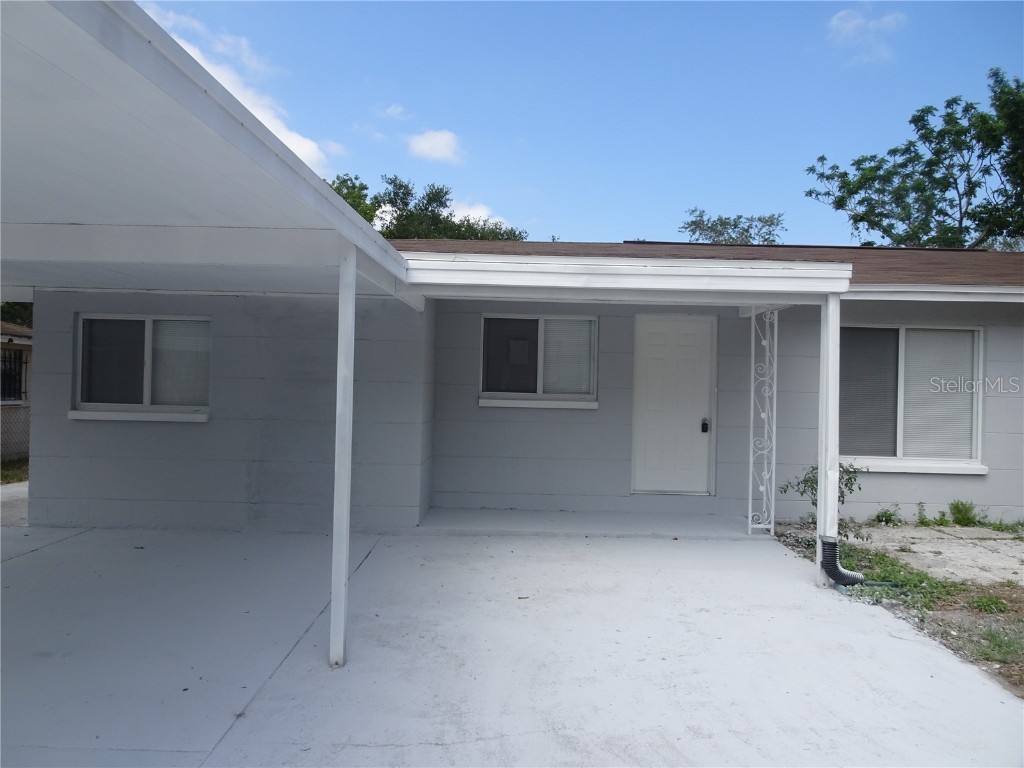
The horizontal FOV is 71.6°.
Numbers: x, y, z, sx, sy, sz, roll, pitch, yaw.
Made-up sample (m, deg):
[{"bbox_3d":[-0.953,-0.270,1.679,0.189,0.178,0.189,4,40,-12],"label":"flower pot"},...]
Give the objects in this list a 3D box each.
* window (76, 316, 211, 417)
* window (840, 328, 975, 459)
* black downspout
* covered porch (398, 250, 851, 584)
[{"bbox_3d":[-3.685,-0.186,7.052,1.340,1.000,0.100,1,-1,0],"label":"window"},{"bbox_3d":[4.458,0.106,8.082,1.790,1.520,0.100,1,-1,0],"label":"window"},{"bbox_3d":[2.593,1.370,5.574,0.340,0.380,0.140,1,-1,0],"label":"black downspout"},{"bbox_3d":[0.850,0.310,6.720,3.500,2.540,2.550,1,-1,0],"label":"covered porch"}]

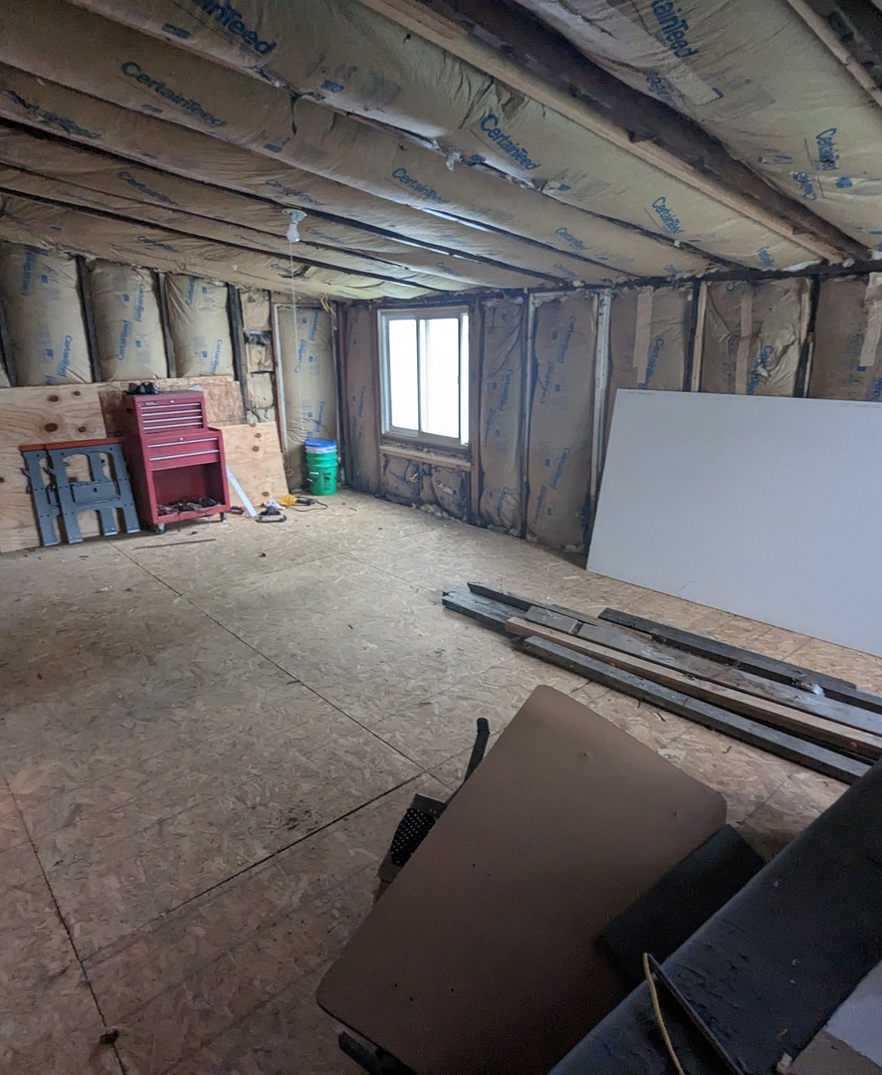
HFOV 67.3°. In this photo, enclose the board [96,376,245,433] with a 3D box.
[{"bbox_3d":[-2.372,-0.789,6.022,1.300,1.200,0.020,-15,18,-39],"label":"board"}]

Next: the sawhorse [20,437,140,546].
[{"bbox_3d":[-2.938,-0.388,5.436,0.770,0.800,0.120,-15,16,-39],"label":"sawhorse"}]

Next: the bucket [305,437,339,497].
[{"bbox_3d":[-1.236,-0.735,6.902,0.310,0.550,0.310,-1,17,0],"label":"bucket"}]

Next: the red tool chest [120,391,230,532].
[{"bbox_3d":[-2.276,-0.671,5.748,0.670,1.130,0.380,-14,22,-38],"label":"red tool chest"}]

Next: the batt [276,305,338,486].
[{"bbox_3d":[-1.387,-1.446,6.892,0.600,1.820,0.130,-15,22,-39],"label":"batt"}]

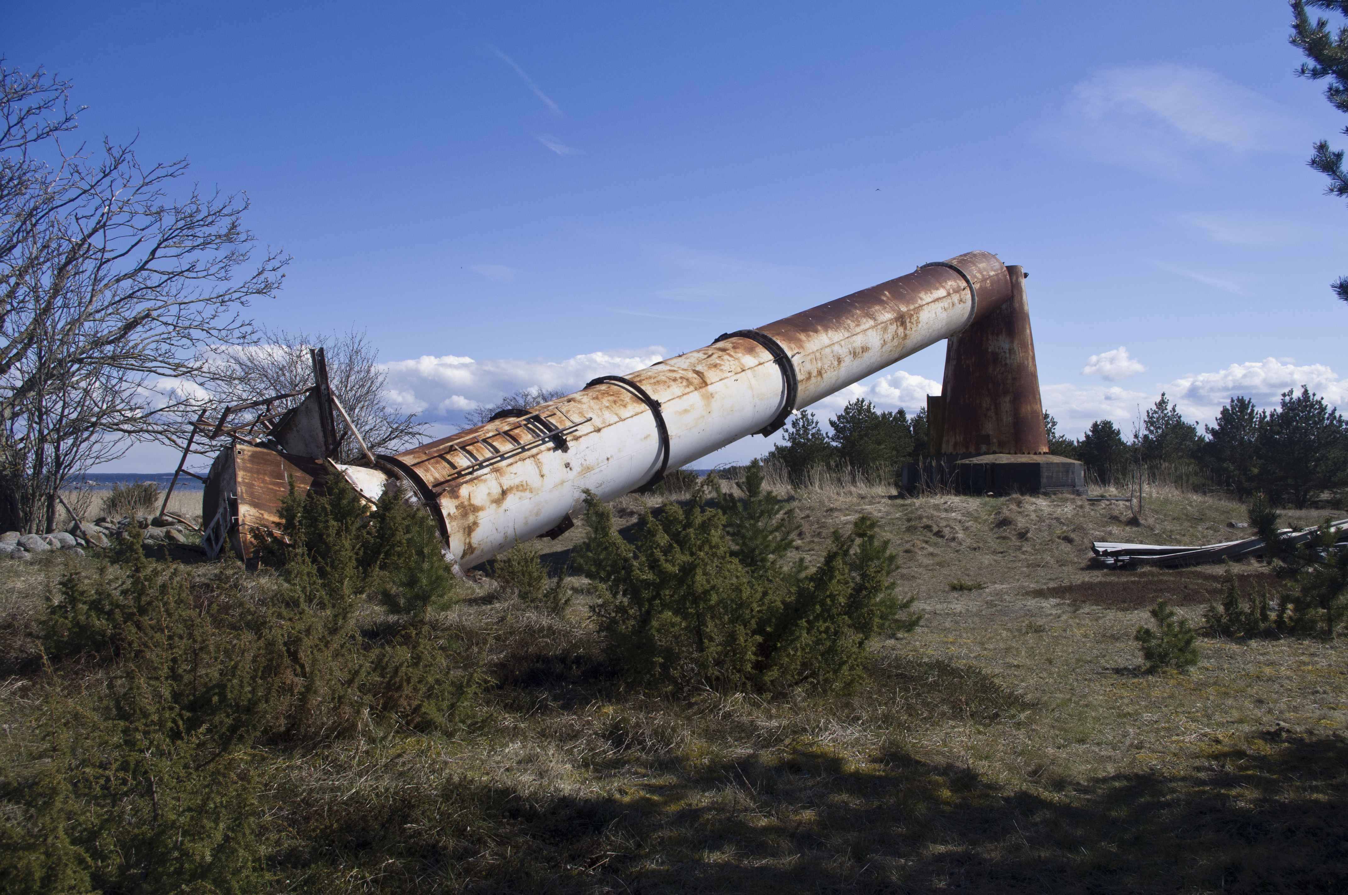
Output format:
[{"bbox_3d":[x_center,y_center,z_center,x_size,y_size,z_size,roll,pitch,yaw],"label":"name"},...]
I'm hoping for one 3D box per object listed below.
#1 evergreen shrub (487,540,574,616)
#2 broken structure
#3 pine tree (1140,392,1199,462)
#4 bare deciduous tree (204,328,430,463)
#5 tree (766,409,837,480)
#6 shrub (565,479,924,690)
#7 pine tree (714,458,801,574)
[{"bbox_3d":[-1.609,1.444,12.600,0.934,0.841,0.800,0,-1,0],"label":"evergreen shrub"},{"bbox_3d":[2.869,-1.685,23.876,6.000,7.600,24.500,-1,-1,37],"label":"broken structure"},{"bbox_3d":[19.032,-0.012,43.000,2.289,4.133,2.200,0,-1,0],"label":"pine tree"},{"bbox_3d":[-10.486,-0.568,33.000,6.629,5.895,5.800,0,-1,0],"label":"bare deciduous tree"},{"bbox_3d":[4.657,0.347,41.000,2.630,3.504,2.500,0,-1,0],"label":"tree"},{"bbox_3d":[0.579,1.005,9.000,2.754,1.546,2.100,0,-1,0],"label":"shrub"},{"bbox_3d":[0.858,0.955,11.500,0.956,1.704,1.000,0,-1,0],"label":"pine tree"}]

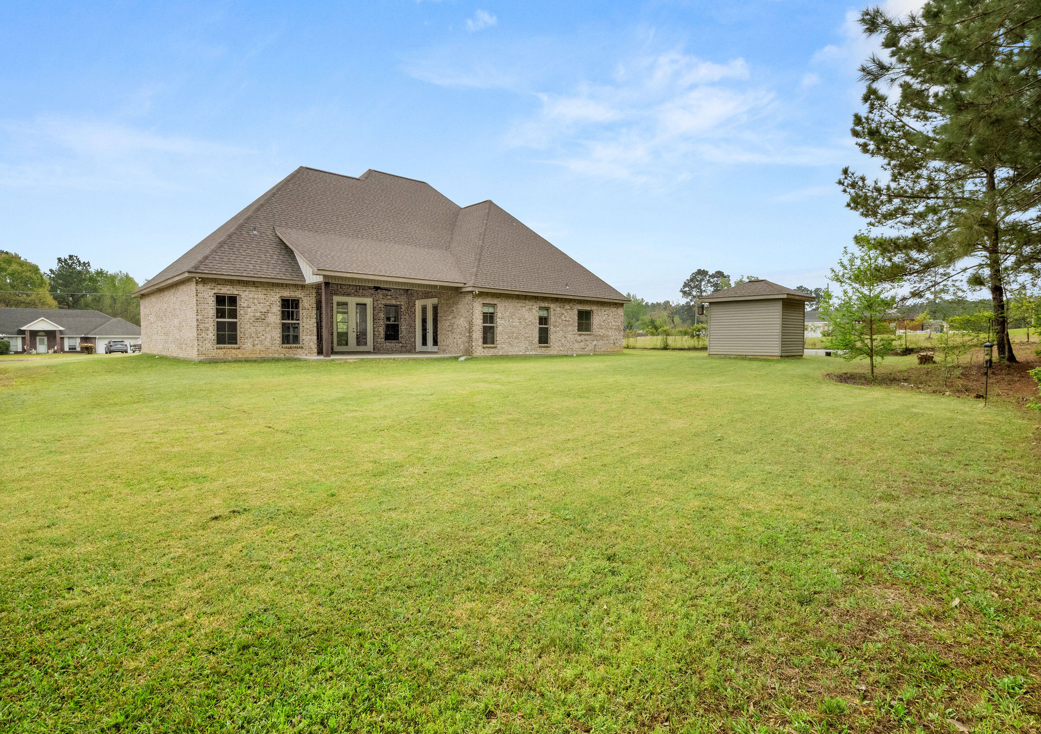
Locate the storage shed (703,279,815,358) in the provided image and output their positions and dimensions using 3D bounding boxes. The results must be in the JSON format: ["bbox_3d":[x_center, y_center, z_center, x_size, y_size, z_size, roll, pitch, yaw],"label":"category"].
[{"bbox_3d":[10.358,-2.121,23.758,3.010,3.330,3.737,-2,4,-42],"label":"storage shed"}]

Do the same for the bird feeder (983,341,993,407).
[{"bbox_3d":[7.254,0.101,8.400,0.140,1.022,0.140,0,3,0],"label":"bird feeder"}]

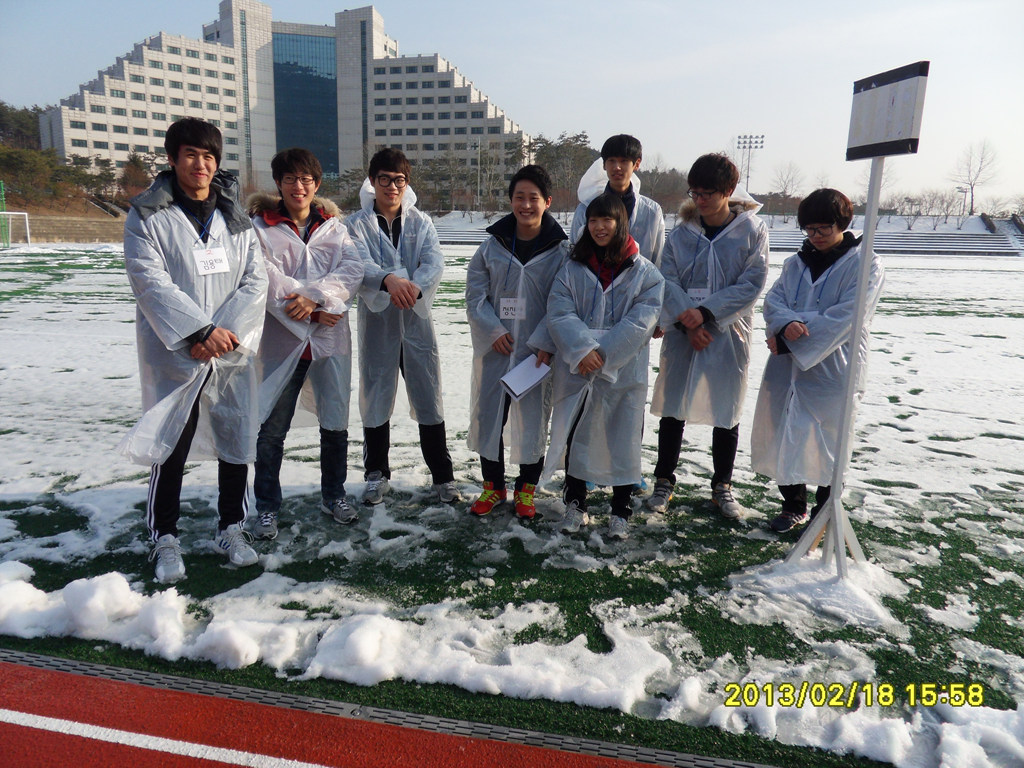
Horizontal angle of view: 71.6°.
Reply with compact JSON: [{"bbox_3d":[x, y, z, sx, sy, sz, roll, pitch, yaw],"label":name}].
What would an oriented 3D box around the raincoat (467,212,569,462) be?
[{"bbox_3d":[0.018,-0.211,3.436,0.510,1.194,0.420,0,12,-4],"label":"raincoat"}]

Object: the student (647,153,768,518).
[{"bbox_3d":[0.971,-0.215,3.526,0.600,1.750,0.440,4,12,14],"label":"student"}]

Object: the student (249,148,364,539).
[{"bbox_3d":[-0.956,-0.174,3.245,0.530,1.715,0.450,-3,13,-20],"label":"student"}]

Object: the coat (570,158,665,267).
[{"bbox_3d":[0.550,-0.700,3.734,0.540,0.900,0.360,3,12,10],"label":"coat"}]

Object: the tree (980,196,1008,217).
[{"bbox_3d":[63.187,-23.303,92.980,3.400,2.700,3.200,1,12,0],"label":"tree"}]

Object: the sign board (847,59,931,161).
[{"bbox_3d":[1.402,-1.017,2.654,0.045,0.305,0.360,-2,12,-13],"label":"sign board"}]

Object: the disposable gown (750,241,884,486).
[{"bbox_3d":[1.470,-0.102,3.395,0.560,1.200,0.440,8,14,31],"label":"disposable gown"}]

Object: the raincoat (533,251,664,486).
[{"bbox_3d":[0.408,-0.065,3.274,0.600,1.140,0.420,3,12,12],"label":"raincoat"}]

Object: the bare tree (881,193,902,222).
[{"bbox_3d":[46.624,-21.785,87.227,2.500,3.700,2.500,1,12,0],"label":"bare tree"}]

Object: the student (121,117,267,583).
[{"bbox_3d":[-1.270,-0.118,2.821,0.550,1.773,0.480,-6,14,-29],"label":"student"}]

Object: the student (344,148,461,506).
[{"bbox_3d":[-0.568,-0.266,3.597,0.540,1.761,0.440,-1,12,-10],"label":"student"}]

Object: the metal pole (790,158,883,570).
[{"bbox_3d":[1.363,-0.034,2.858,0.360,1.680,0.340,-1,12,-10],"label":"metal pole"}]

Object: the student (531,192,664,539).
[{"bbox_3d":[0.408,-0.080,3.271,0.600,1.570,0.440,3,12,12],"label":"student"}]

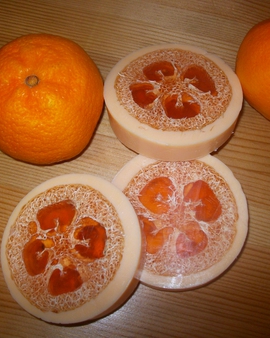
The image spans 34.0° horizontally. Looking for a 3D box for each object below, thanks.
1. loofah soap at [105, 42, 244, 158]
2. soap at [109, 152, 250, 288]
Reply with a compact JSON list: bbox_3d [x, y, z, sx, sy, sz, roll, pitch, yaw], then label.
[{"bbox_3d":[0.025,-0.046,0.288,0.087,0.015,0.087,0,56,1],"label":"loofah soap"},{"bbox_3d":[0.024,0.029,0.270,0.087,0.015,0.087,-1,68,4],"label":"soap"}]

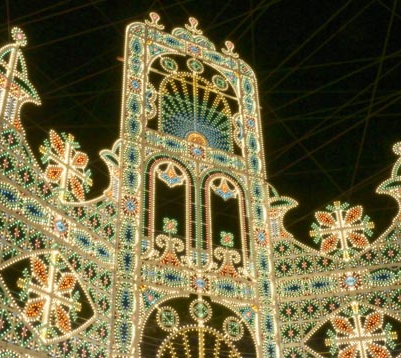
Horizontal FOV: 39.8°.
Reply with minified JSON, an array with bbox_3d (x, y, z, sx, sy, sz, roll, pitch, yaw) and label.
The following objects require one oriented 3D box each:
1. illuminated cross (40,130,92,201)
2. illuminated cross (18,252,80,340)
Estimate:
[{"bbox_3d":[-3.537,-0.327,14.742,0.150,2.110,2.040,-17,-35,24],"label":"illuminated cross"},{"bbox_3d":[-3.462,2.692,12.882,0.150,2.180,2.040,-17,-35,24],"label":"illuminated cross"}]

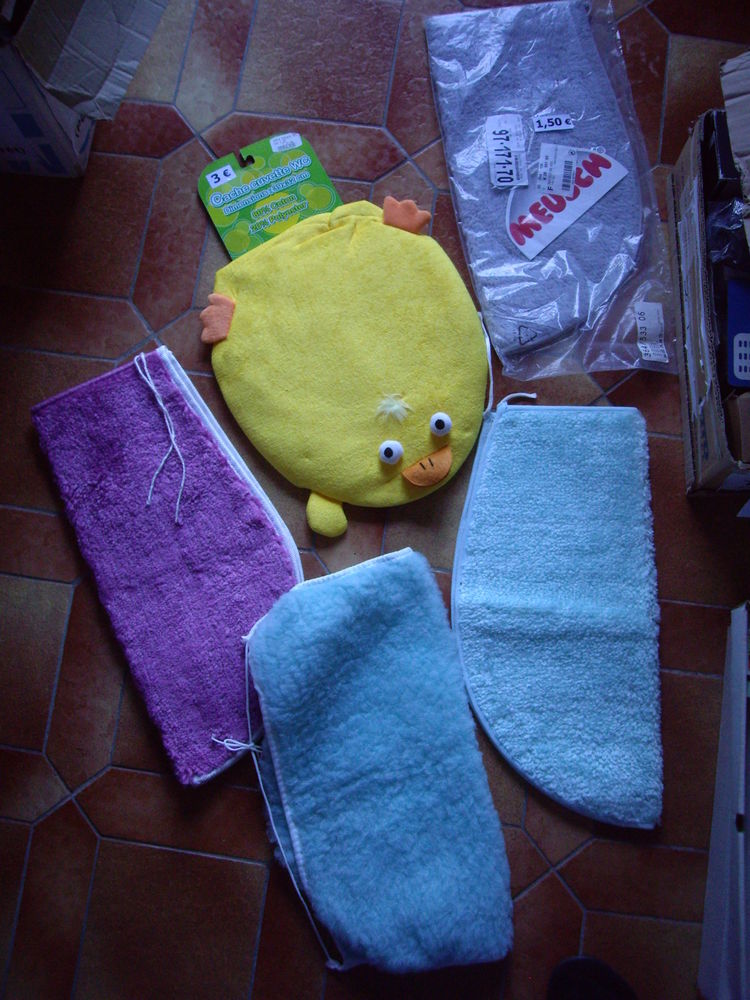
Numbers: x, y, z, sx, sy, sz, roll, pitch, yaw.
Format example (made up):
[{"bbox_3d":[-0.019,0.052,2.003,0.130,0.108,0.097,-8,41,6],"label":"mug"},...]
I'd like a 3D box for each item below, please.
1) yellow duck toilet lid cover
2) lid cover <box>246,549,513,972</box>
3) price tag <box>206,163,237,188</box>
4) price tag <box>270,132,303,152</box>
[{"bbox_3d":[-0.018,-0.196,1.475,0.383,0.050,0.411,-30,80,-7],"label":"yellow duck toilet lid cover"},{"bbox_3d":[-0.005,0.329,1.362,0.281,0.050,0.510,-13,78,-3],"label":"lid cover"},{"bbox_3d":[-0.215,-0.454,1.542,0.038,0.002,0.021,-29,80,-7],"label":"price tag"},{"bbox_3d":[-0.125,-0.506,1.554,0.043,0.002,0.018,-17,79,-4],"label":"price tag"}]

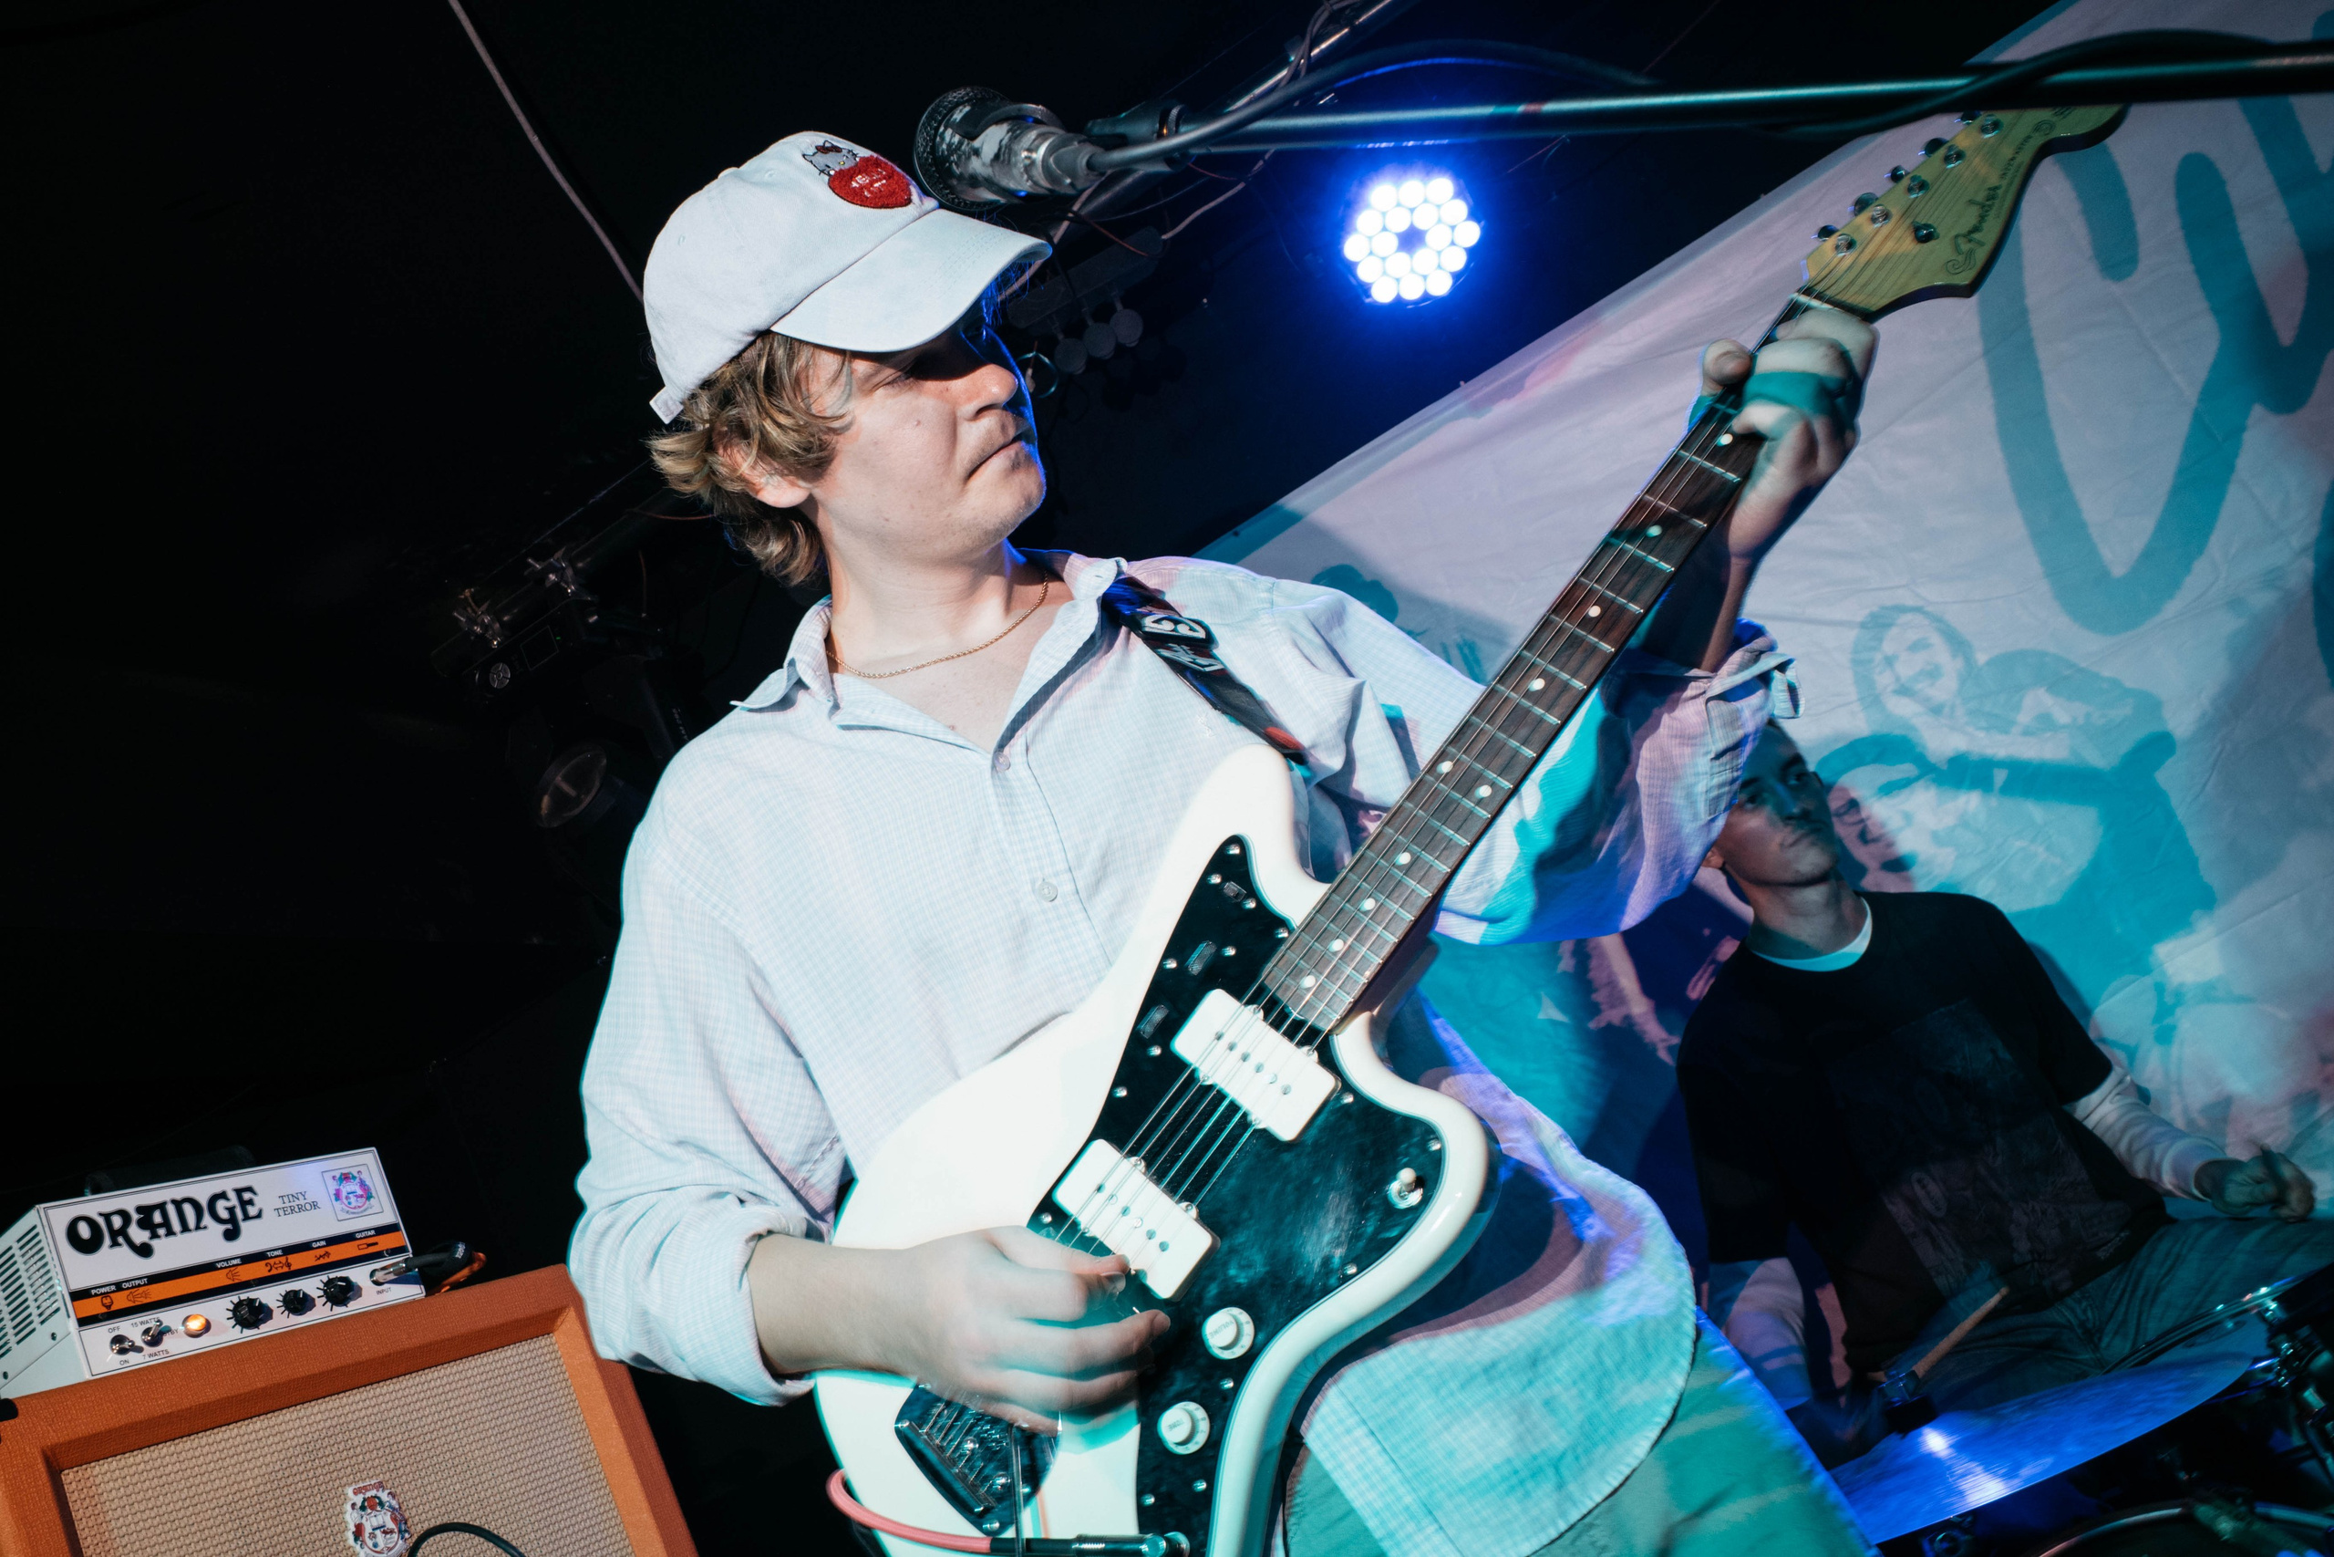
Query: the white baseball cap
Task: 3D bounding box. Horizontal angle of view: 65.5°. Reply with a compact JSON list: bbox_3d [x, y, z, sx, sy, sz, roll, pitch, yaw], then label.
[{"bbox_3d":[-0.206,-0.312,1.075,0.265,0.135,0.175,-15,17,28],"label":"white baseball cap"}]

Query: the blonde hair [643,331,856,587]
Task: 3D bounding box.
[{"bbox_3d":[-0.234,-0.212,1.119,0.165,0.165,0.165,-15,17,28],"label":"blonde hair"}]

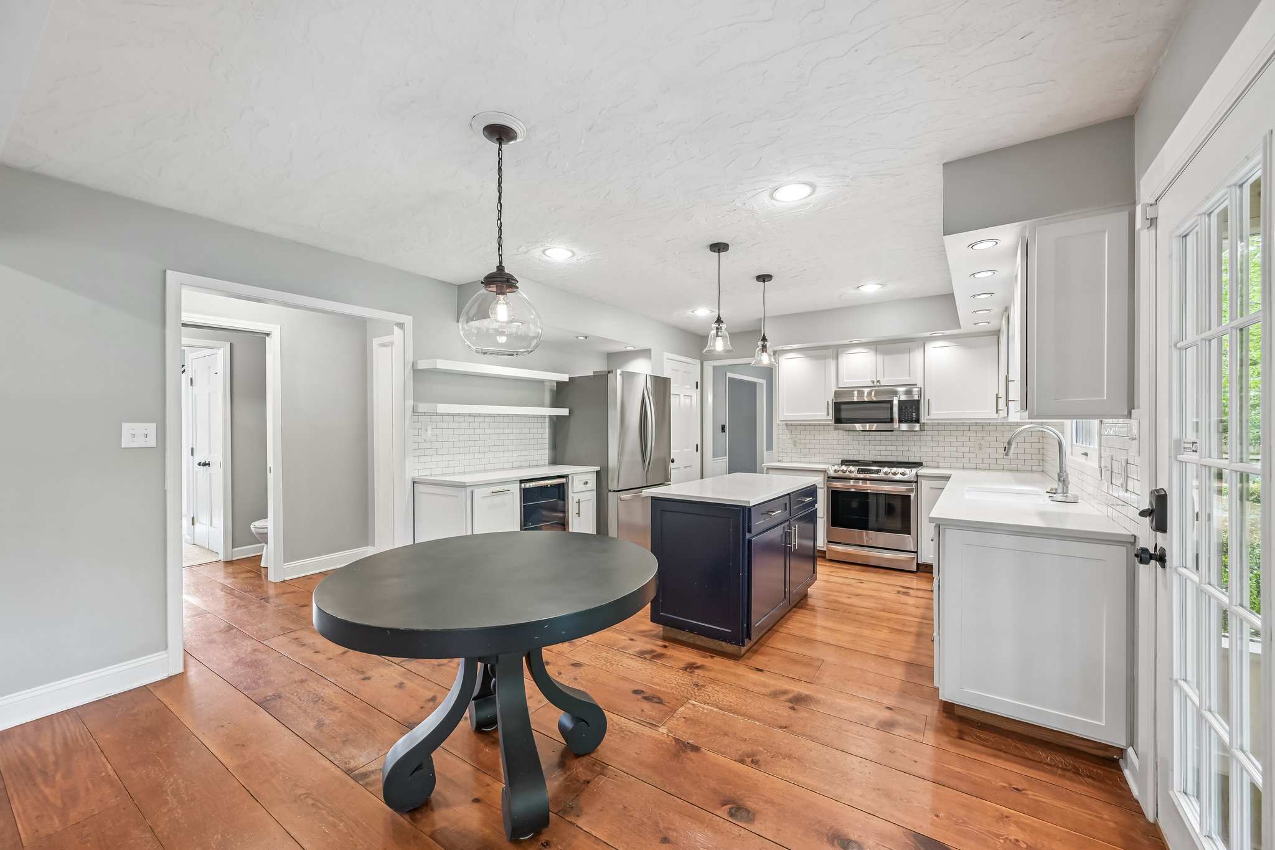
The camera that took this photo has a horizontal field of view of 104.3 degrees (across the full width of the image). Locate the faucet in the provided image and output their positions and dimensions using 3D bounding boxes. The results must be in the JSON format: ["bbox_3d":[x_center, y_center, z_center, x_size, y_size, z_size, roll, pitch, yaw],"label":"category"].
[{"bbox_3d":[2.258,0.205,2.781,0.305,0.416,0.220,0,0,34],"label":"faucet"}]

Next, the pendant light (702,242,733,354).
[{"bbox_3d":[0.523,-0.799,3.138,0.200,0.670,0.200,0,0,0],"label":"pendant light"}]

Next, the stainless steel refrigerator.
[{"bbox_3d":[-0.205,0.420,5.081,0.830,1.800,0.915,0,0,34],"label":"stainless steel refrigerator"}]

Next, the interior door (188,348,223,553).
[{"bbox_3d":[-4.546,0.302,5.234,0.840,2.030,0.045,0,0,34],"label":"interior door"}]

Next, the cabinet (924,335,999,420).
[{"bbox_3d":[2.993,-0.416,4.589,0.568,0.768,0.336,0,0,34],"label":"cabinet"}]

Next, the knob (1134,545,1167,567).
[{"bbox_3d":[1.652,0.418,1.600,0.065,0.062,0.061,0,0,34],"label":"knob"}]

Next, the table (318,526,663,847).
[{"bbox_3d":[-0.527,0.939,1.937,1.206,0.782,1.206,0,0,34],"label":"table"}]

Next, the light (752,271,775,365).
[{"bbox_3d":[0.995,-0.822,3.880,0.200,0.685,0.200,0,0,34],"label":"light"}]

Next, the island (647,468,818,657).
[{"bbox_3d":[0.738,0.866,3.459,0.693,0.913,1.469,0,0,34],"label":"island"}]

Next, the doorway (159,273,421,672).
[{"bbox_3d":[-2.139,0.254,3.223,0.135,2.145,1.381,0,0,34],"label":"doorway"}]

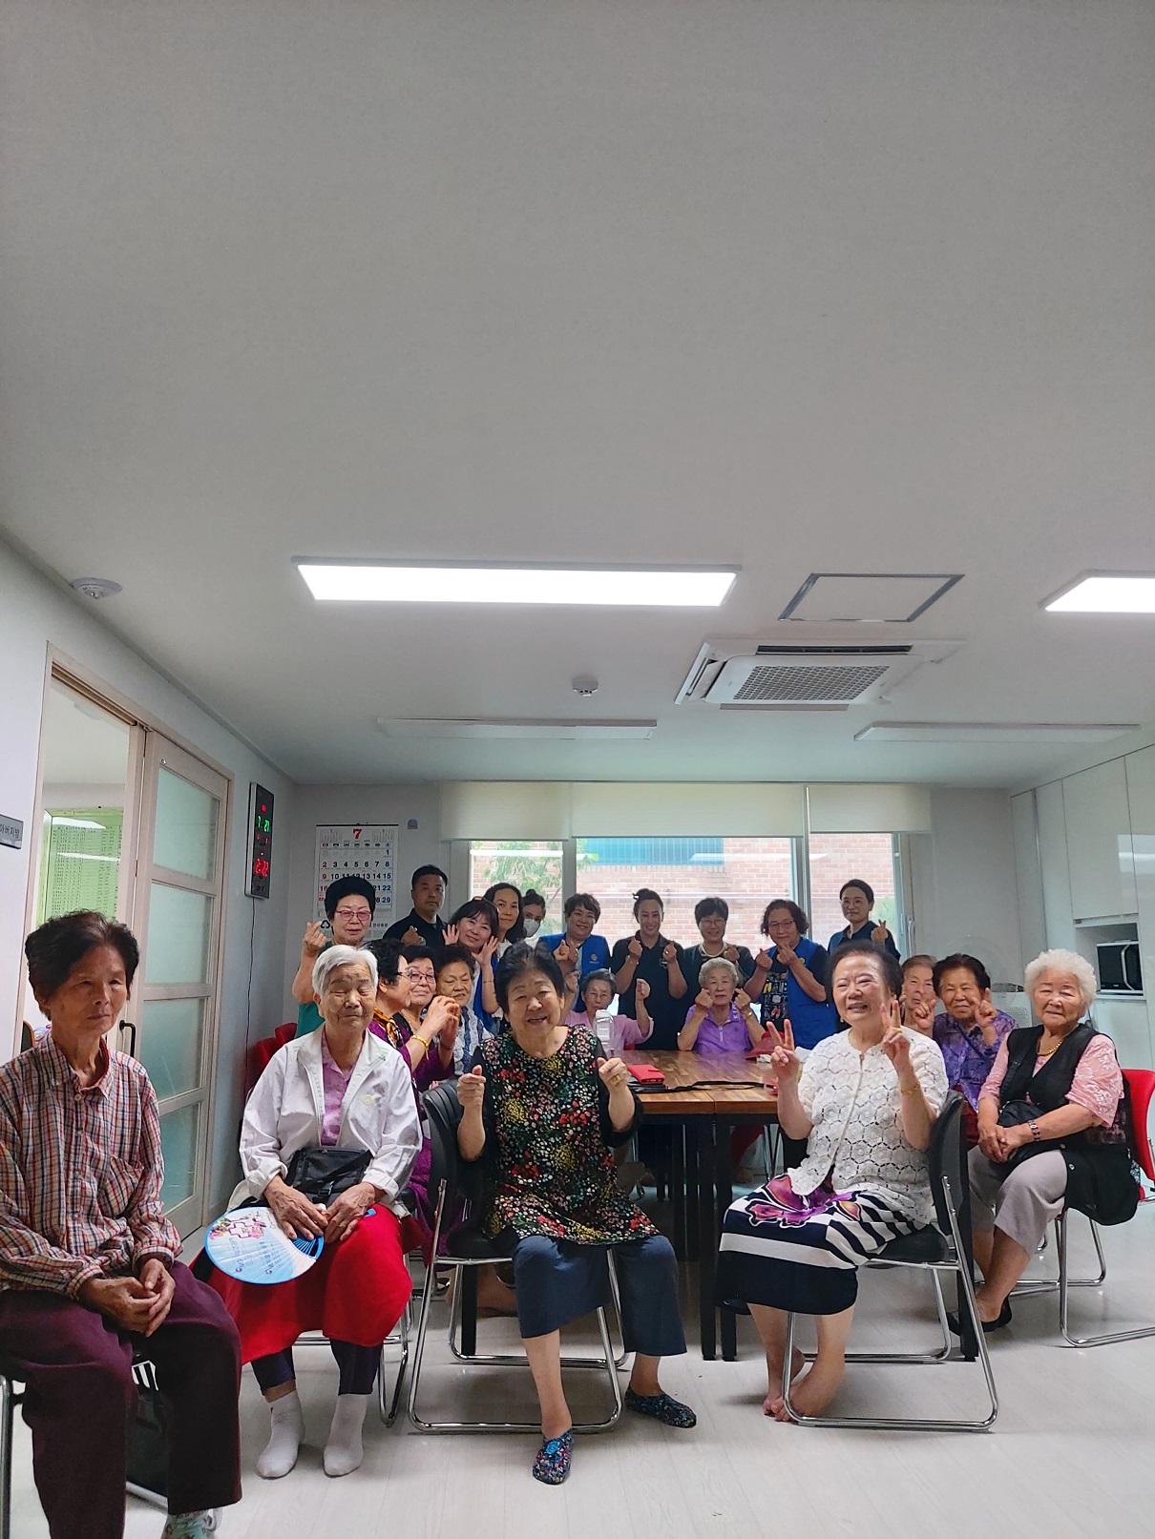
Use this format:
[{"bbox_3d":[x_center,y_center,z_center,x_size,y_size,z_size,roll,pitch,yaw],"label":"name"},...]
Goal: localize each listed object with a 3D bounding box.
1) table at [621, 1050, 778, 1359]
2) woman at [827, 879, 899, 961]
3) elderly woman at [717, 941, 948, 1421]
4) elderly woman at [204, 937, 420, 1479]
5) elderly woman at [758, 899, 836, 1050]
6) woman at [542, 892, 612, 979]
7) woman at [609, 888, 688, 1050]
[{"bbox_3d":[0.444,1.599,4.502,1.541,0.738,2.329,0,-10,1],"label":"table"},{"bbox_3d":[1.595,1.442,6.171,0.450,1.650,0.320,-2,-11,9],"label":"woman"},{"bbox_3d":[0.704,1.068,2.980,0.540,1.200,0.760,-8,-13,37],"label":"elderly woman"},{"bbox_3d":[-0.688,1.085,3.001,0.550,1.210,0.770,1,-11,-6],"label":"elderly woman"},{"bbox_3d":[1.213,1.475,6.024,0.480,1.530,0.360,-1,-11,5],"label":"elderly woman"},{"bbox_3d":[-0.004,1.465,6.091,0.450,1.570,0.330,0,-11,0],"label":"woman"},{"bbox_3d":[0.404,1.459,6.081,0.460,1.580,0.350,0,-11,0],"label":"woman"}]

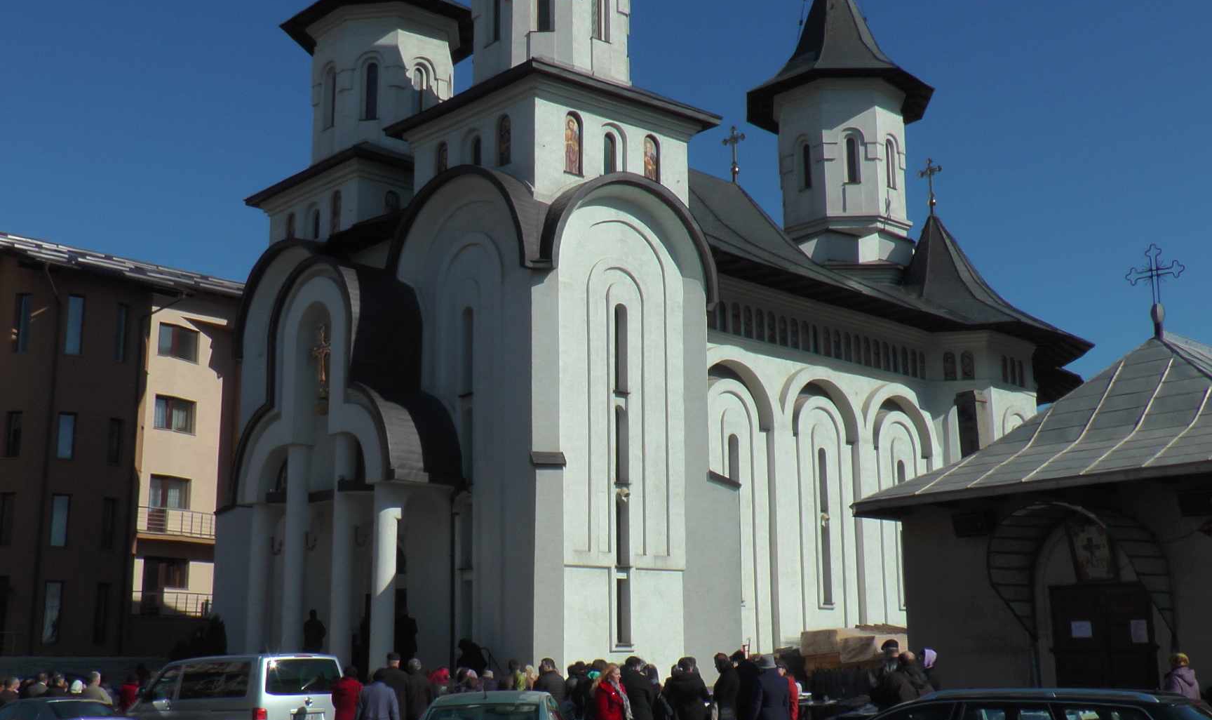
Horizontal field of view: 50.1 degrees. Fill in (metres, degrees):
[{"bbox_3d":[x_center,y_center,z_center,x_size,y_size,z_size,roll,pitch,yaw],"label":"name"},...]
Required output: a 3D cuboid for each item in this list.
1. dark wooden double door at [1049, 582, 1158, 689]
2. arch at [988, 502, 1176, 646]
[{"bbox_3d":[6.267,3.866,16.274,0.150,2.100,1.477,9,-15,-36],"label":"dark wooden double door"},{"bbox_3d":[5.856,2.627,16.111,0.850,1.712,1.948,9,-15,-36],"label":"arch"}]

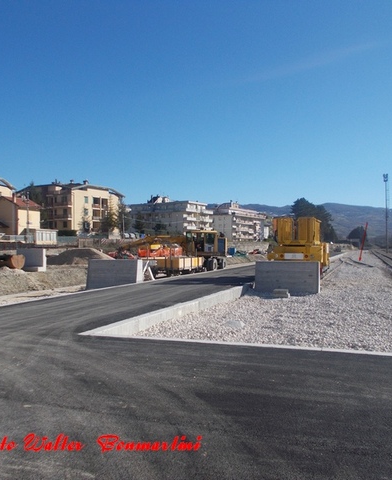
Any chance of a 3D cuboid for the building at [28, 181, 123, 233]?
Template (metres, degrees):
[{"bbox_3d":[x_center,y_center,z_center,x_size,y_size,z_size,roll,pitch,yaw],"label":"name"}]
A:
[{"bbox_3d":[-31.900,-8.170,126.040,19.300,13.300,18.100,0,-1,34],"label":"building"}]

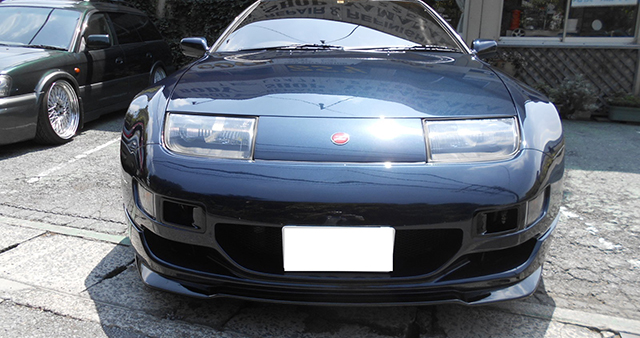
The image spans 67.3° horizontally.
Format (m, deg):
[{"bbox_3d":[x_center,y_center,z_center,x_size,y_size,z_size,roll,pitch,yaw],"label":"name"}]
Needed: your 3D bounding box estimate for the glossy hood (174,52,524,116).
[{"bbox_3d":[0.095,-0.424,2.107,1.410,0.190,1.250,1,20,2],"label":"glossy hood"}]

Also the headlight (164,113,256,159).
[{"bbox_3d":[-0.345,-0.114,1.565,0.320,0.130,0.210,1,4,2],"label":"headlight"}]

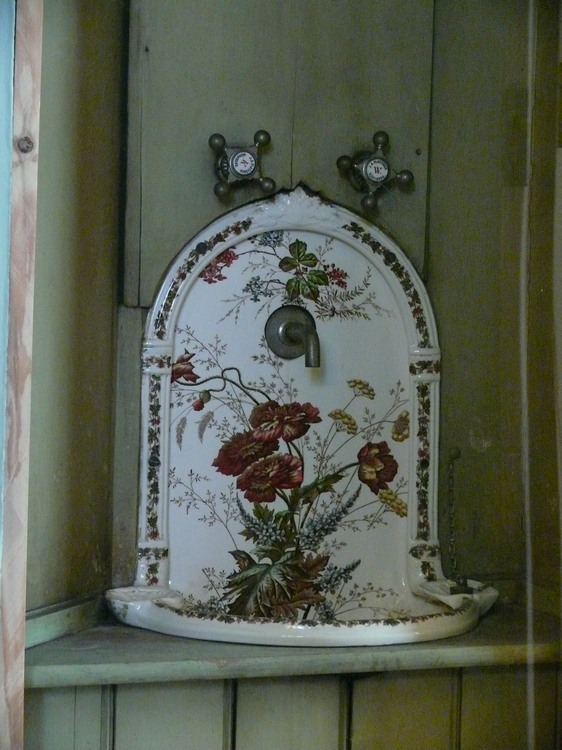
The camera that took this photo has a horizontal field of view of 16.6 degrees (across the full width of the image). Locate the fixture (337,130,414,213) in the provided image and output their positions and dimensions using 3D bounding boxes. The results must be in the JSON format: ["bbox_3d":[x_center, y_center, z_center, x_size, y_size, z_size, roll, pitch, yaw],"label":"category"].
[{"bbox_3d":[0.097,-0.221,2.106,0.086,0.087,0.066,1,1,-15],"label":"fixture"}]

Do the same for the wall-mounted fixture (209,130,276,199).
[{"bbox_3d":[-0.047,-0.224,2.071,0.073,0.073,0.066,1,1,-15],"label":"wall-mounted fixture"}]

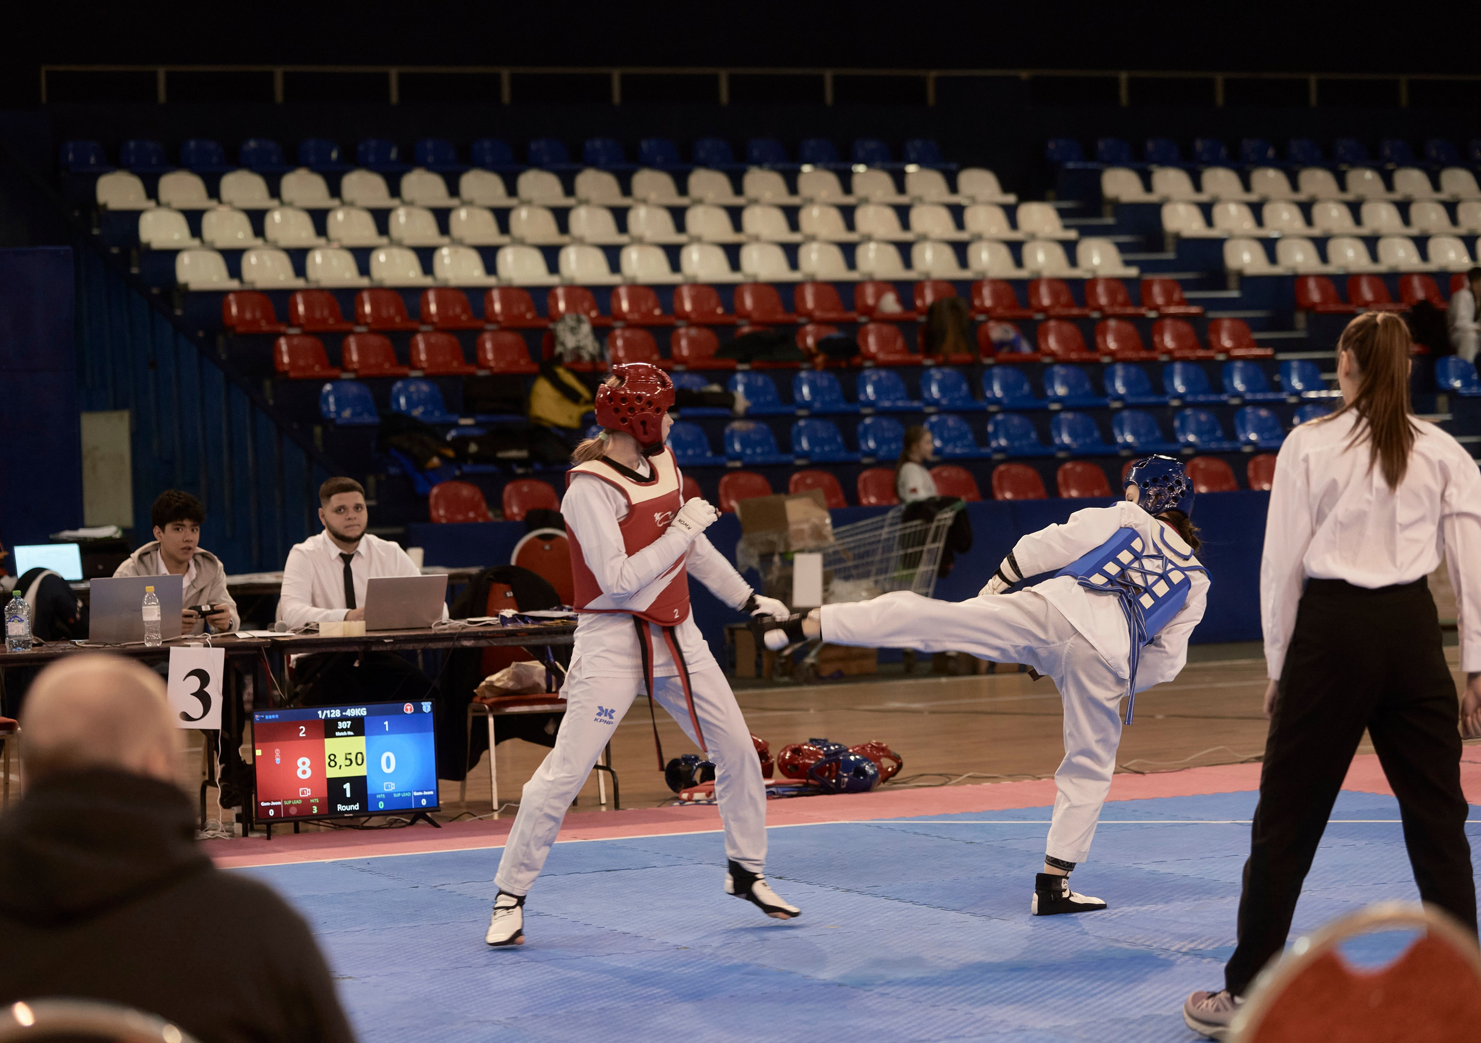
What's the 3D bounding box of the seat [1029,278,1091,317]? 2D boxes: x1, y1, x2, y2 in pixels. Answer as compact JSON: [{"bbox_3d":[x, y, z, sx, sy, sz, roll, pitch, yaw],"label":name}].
[{"bbox_3d":[2.284,-1.590,30.877,0.360,0.285,0.375,-2,2,-25],"label":"seat"}]

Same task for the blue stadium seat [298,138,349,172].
[{"bbox_3d":[-3.156,-2.813,33.349,0.410,0.300,0.340,-2,1,-26],"label":"blue stadium seat"}]

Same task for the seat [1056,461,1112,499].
[{"bbox_3d":[2.295,-0.245,28.428,0.405,0.295,0.350,-2,2,-26],"label":"seat"}]

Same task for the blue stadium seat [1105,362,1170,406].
[{"bbox_3d":[2.735,-0.956,29.951,0.410,0.300,0.340,-2,1,-26],"label":"blue stadium seat"}]

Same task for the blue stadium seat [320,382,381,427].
[{"bbox_3d":[-2.406,-0.735,27.117,0.370,0.290,0.345,-2,2,-25],"label":"blue stadium seat"}]

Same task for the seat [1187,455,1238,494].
[{"bbox_3d":[3.081,-0.282,27.677,0.370,0.290,0.345,-2,2,-25],"label":"seat"}]

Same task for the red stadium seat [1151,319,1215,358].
[{"bbox_3d":[3.263,-1.349,32.121,0.405,0.295,0.350,-2,2,-26],"label":"red stadium seat"}]

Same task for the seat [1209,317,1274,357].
[{"bbox_3d":[3.510,-1.283,30.460,0.360,0.285,0.375,-2,2,-25],"label":"seat"}]

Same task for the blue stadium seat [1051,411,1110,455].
[{"bbox_3d":[2.280,-0.586,28.677,0.410,0.300,0.340,-2,1,-26],"label":"blue stadium seat"}]

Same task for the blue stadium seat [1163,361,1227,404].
[{"bbox_3d":[3.075,-0.939,29.250,0.360,0.285,0.375,-2,2,-25],"label":"blue stadium seat"}]

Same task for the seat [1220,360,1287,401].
[{"bbox_3d":[3.540,-0.967,29.929,0.420,0.300,0.380,-2,2,-26],"label":"seat"}]

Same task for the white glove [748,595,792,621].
[{"bbox_3d":[0.084,0.248,12.500,0.140,0.085,0.095,20,2,6],"label":"white glove"}]

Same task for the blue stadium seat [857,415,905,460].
[{"bbox_3d":[0.954,-0.523,27.688,0.420,0.300,0.380,-2,2,-26],"label":"blue stadium seat"}]

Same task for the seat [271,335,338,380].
[{"bbox_3d":[-2.789,-1.056,27.923,0.370,0.277,0.350,-2,2,-25],"label":"seat"}]

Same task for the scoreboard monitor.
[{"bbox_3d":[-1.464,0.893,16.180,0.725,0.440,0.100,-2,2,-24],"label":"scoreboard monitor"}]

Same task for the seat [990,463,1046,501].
[{"bbox_3d":[1.779,-0.227,27.021,0.370,0.277,0.350,-2,2,-25],"label":"seat"}]

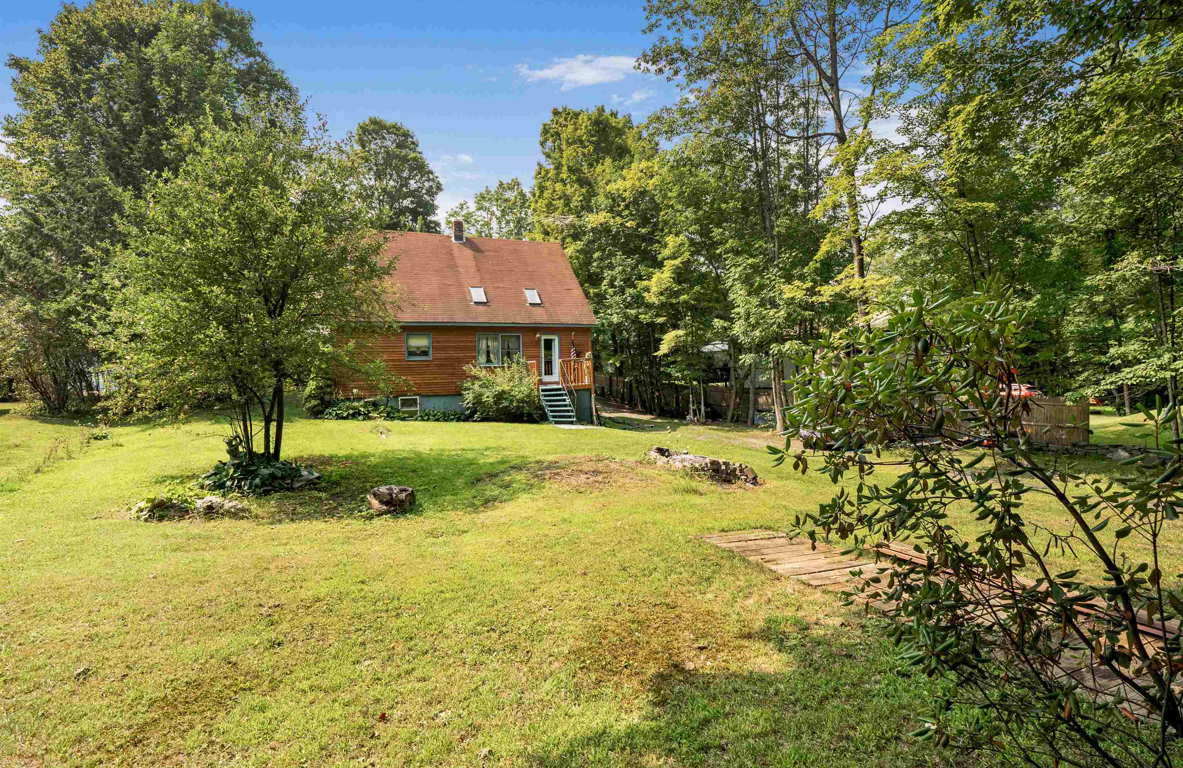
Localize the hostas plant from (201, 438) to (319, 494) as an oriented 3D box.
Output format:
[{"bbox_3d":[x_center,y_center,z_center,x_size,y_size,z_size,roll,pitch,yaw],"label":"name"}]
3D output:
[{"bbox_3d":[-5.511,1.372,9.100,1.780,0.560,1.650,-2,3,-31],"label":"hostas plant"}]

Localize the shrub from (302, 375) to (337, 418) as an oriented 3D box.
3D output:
[{"bbox_3d":[-10.116,0.480,20.300,1.170,1.550,1.170,-2,2,-27],"label":"shrub"}]

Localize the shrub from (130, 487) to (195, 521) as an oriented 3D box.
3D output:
[{"bbox_3d":[-5.363,1.519,6.850,0.670,0.310,0.620,-3,3,-38],"label":"shrub"}]

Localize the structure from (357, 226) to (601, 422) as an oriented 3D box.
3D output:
[{"bbox_3d":[-6.458,-3.157,26.566,11.000,9.450,10.500,-2,2,-21],"label":"structure"}]

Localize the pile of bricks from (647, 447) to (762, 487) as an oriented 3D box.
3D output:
[{"bbox_3d":[1.817,1.362,9.000,1.950,0.340,0.600,1,3,45],"label":"pile of bricks"}]

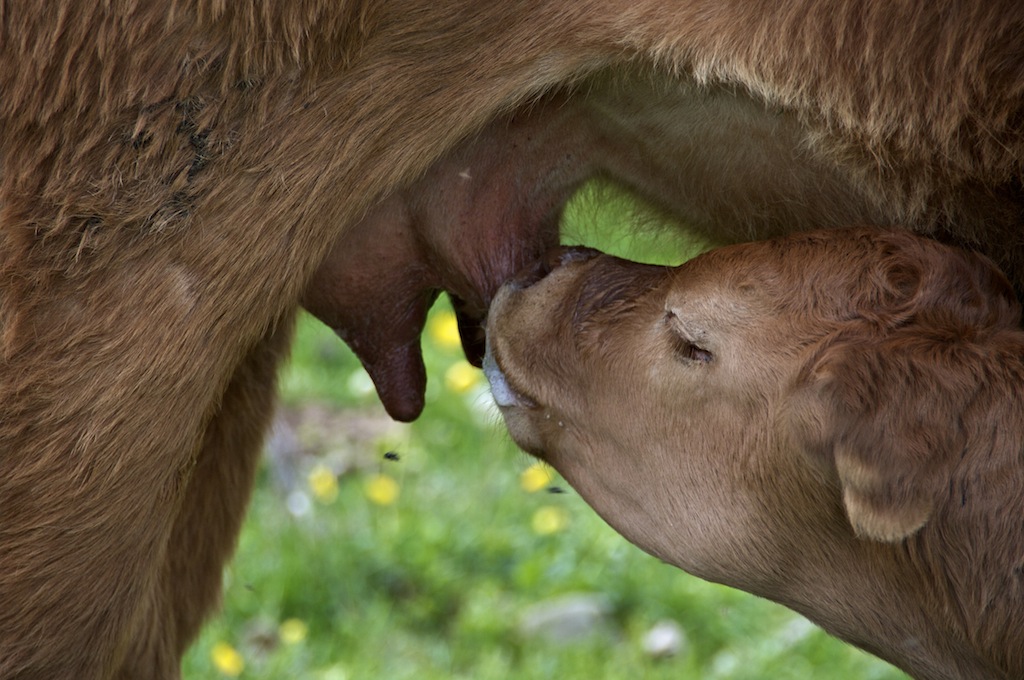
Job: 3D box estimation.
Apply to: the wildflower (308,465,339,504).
[{"bbox_3d":[-0.196,0.150,8.845,0.028,0.030,0.028,0,6,0],"label":"wildflower"}]

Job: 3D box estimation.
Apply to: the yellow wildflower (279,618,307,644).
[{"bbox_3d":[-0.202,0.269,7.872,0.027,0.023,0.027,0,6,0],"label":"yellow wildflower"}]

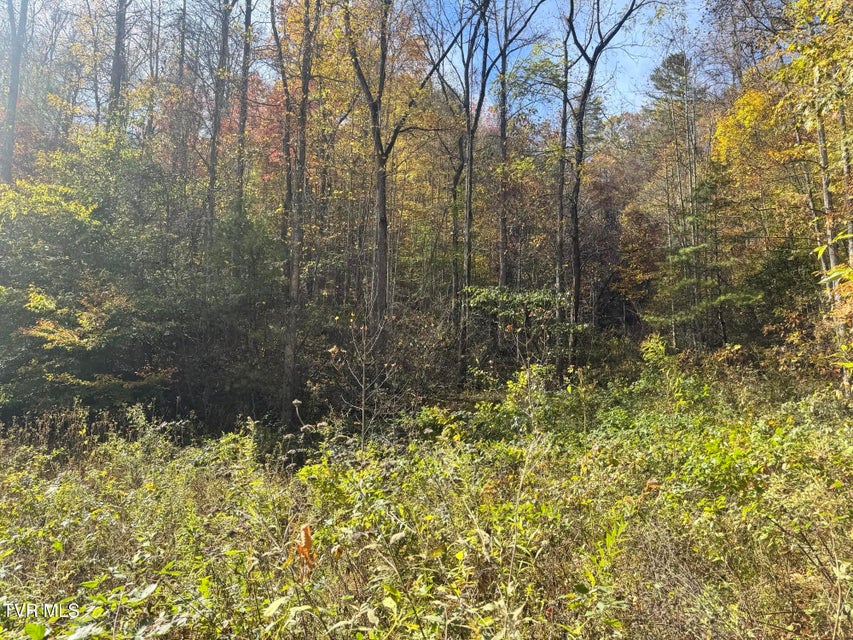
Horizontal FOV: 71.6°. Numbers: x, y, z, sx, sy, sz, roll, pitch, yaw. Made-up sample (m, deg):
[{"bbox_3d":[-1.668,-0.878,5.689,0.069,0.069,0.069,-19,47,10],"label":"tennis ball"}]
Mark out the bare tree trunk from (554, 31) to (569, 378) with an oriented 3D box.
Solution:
[{"bbox_3d":[4.957,-4.364,21.500,0.300,13.070,0.300,3,-6,0],"label":"bare tree trunk"}]

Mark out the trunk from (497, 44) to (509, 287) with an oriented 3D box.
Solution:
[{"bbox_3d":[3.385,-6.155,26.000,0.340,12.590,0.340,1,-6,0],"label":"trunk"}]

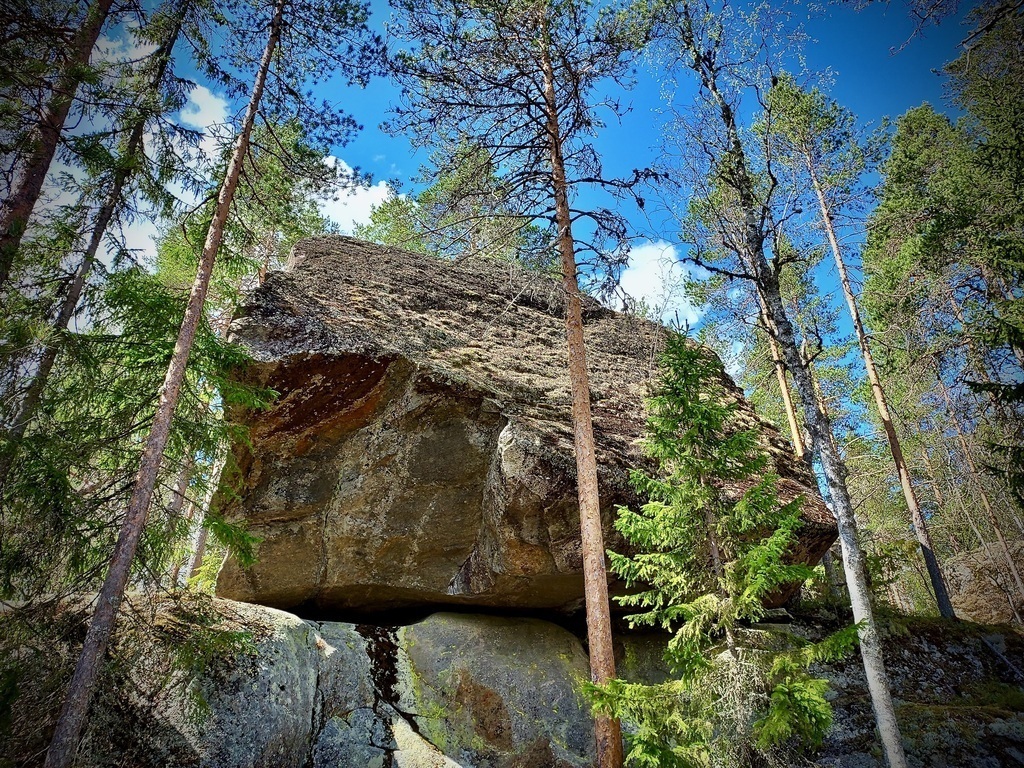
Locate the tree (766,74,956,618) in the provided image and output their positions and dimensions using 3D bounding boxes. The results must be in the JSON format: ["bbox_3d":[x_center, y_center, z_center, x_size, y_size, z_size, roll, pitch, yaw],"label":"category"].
[{"bbox_3d":[6.905,-1.939,14.003,2.900,12.695,2.900,-1,-31,0],"label":"tree"}]

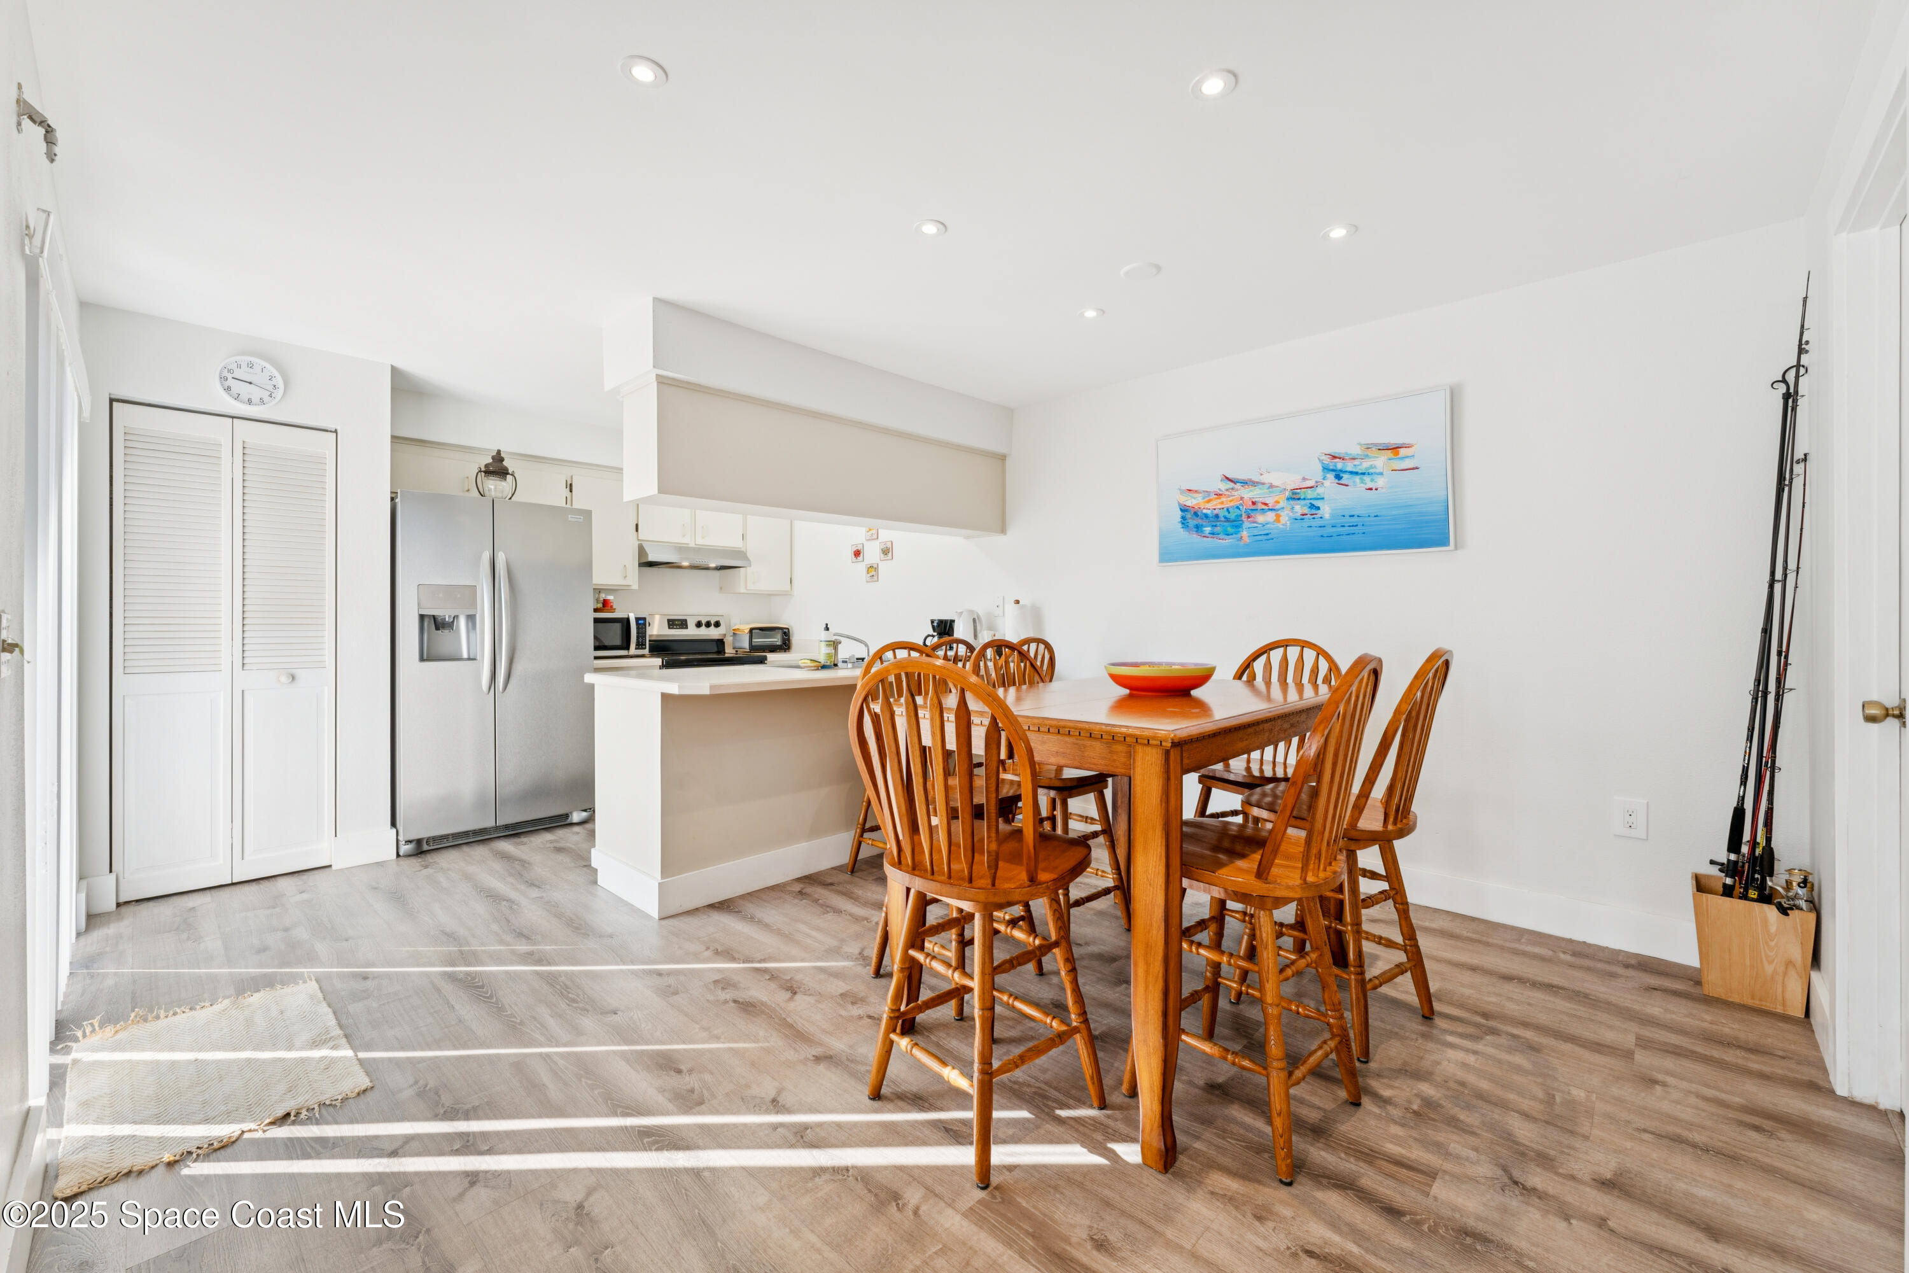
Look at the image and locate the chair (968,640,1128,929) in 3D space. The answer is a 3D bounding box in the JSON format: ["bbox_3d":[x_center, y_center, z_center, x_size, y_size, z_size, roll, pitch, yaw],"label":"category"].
[{"bbox_3d":[0.346,0.547,2.733,0.510,1.065,0.445,1,2,43],"label":"chair"}]

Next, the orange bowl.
[{"bbox_3d":[0.640,0.134,2.310,0.347,0.085,0.347,0,1,0],"label":"orange bowl"}]

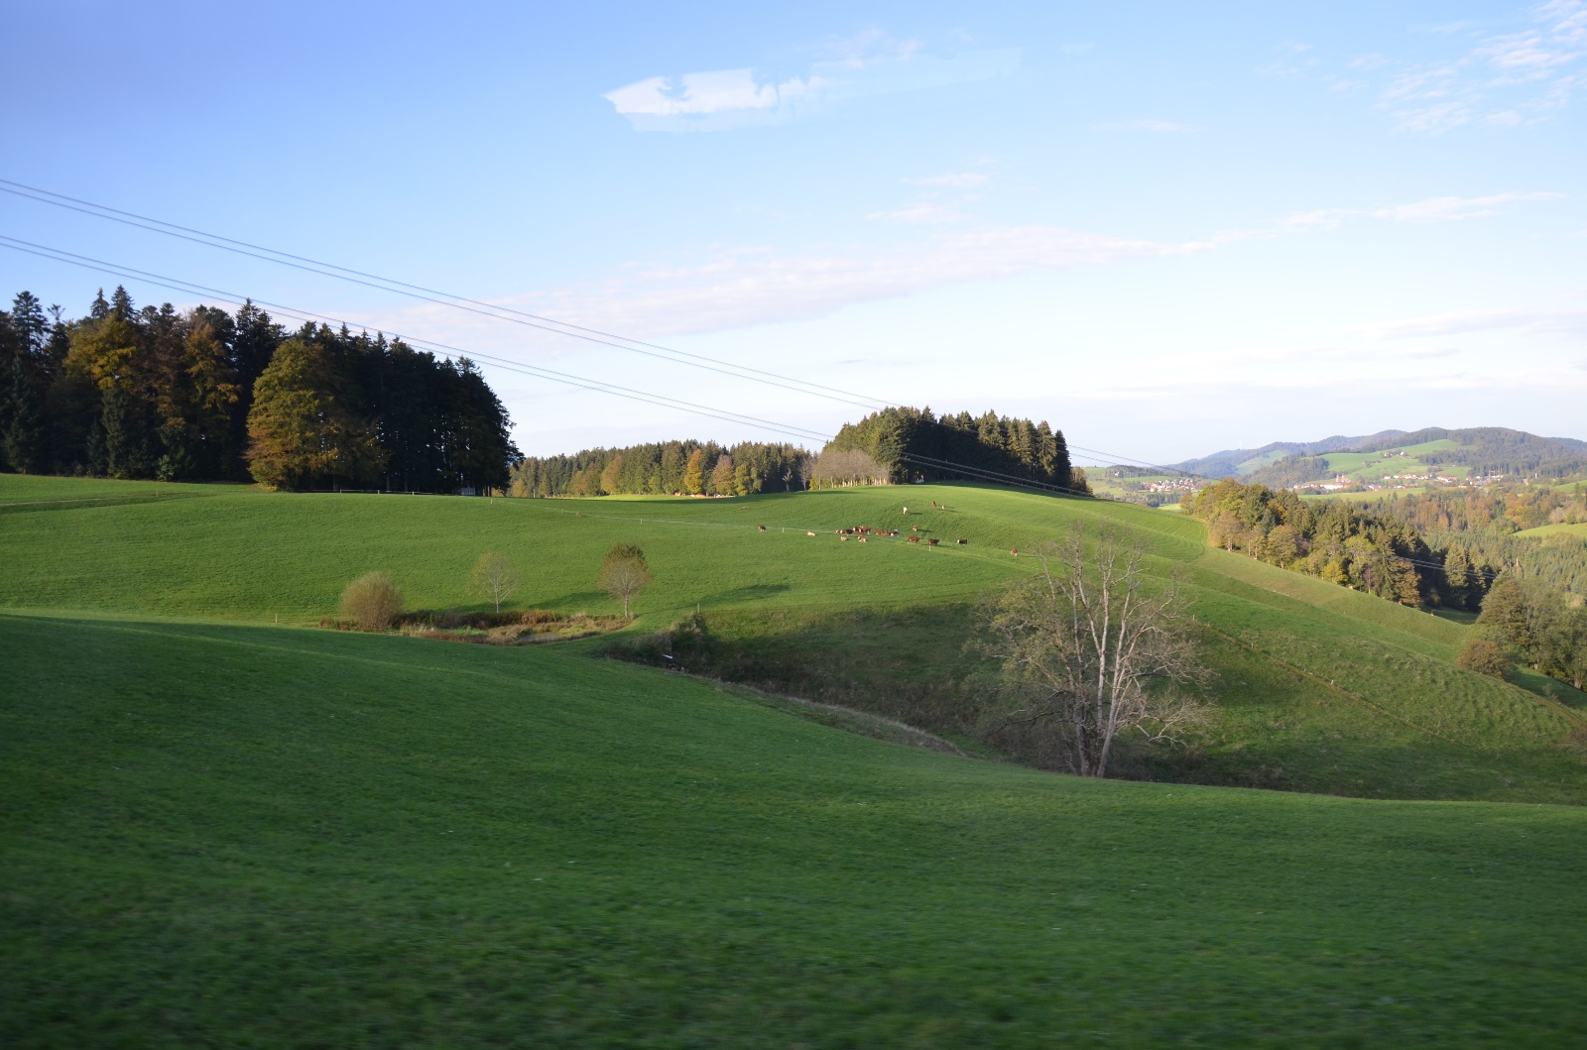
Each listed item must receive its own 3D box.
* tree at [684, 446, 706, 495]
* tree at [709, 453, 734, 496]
[{"bbox_3d":[-34.970,-18.870,420.000,7.230,17.110,7.230,0,1,0],"label":"tree"},{"bbox_3d":[-25.100,-17.720,420.000,8.550,15.000,8.550,0,1,0],"label":"tree"}]

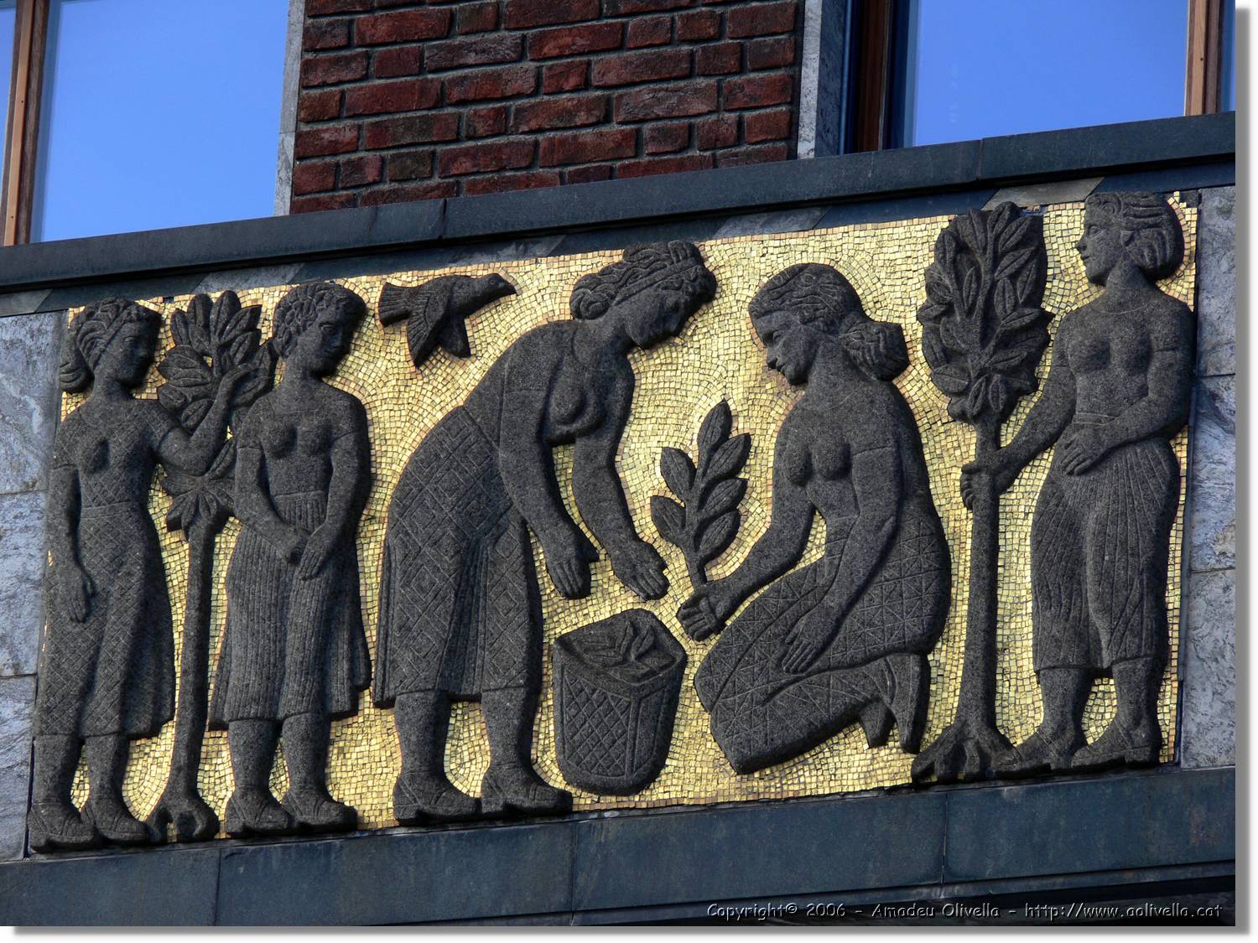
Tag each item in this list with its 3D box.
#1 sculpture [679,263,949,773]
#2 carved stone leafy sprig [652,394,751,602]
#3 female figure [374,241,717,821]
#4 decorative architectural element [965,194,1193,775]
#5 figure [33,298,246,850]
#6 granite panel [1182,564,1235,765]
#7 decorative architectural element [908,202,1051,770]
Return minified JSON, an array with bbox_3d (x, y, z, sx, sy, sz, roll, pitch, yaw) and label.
[{"bbox_3d":[0.472,0.102,23.763,0.723,1.364,0.120,-6,-23,21],"label":"sculpture"},{"bbox_3d":[0.177,0.080,23.937,0.262,0.547,0.055,-6,-23,21],"label":"carved stone leafy sprig"},{"bbox_3d":[-0.220,0.153,24.039,0.888,1.519,0.120,-6,-23,21],"label":"female figure"},{"bbox_3d":[1.120,0.023,23.996,0.591,1.521,0.150,-5,-21,24],"label":"decorative architectural element"},{"bbox_3d":[-1.261,0.243,24.450,0.532,1.522,0.120,-6,-23,21],"label":"figure"},{"bbox_3d":[1.472,0.478,23.215,0.240,0.522,0.060,-6,-23,21],"label":"granite panel"},{"bbox_3d":[0.869,0.044,23.628,0.363,1.538,0.100,-6,-23,21],"label":"decorative architectural element"}]

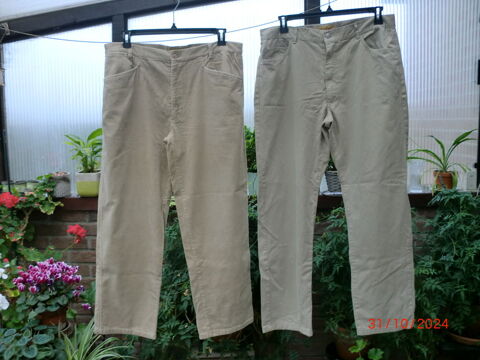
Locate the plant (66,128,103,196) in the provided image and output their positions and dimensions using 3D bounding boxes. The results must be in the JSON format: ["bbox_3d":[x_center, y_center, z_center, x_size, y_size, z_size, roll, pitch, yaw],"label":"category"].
[{"bbox_3d":[-0.836,-0.099,2.660,0.250,0.370,0.240,0,5,0],"label":"plant"}]

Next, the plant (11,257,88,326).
[{"bbox_3d":[-0.945,0.556,2.400,0.370,0.360,0.340,0,5,0],"label":"plant"}]

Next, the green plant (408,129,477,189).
[{"bbox_3d":[1.135,-0.115,2.720,0.390,0.350,0.330,0,5,0],"label":"green plant"}]

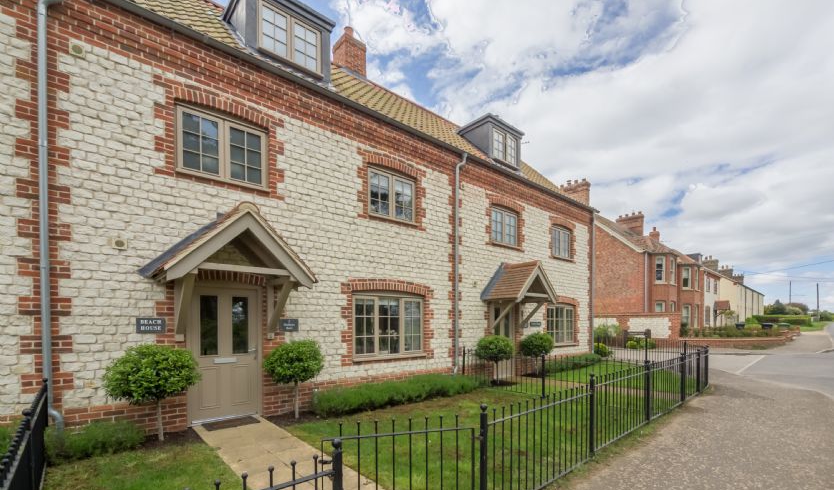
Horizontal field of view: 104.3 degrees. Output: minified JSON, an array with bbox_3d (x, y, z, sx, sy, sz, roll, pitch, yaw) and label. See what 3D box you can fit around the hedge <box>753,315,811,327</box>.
[{"bbox_3d":[56.181,11.791,49.985,2.000,1.800,6.000,5,-8,-37],"label":"hedge"}]

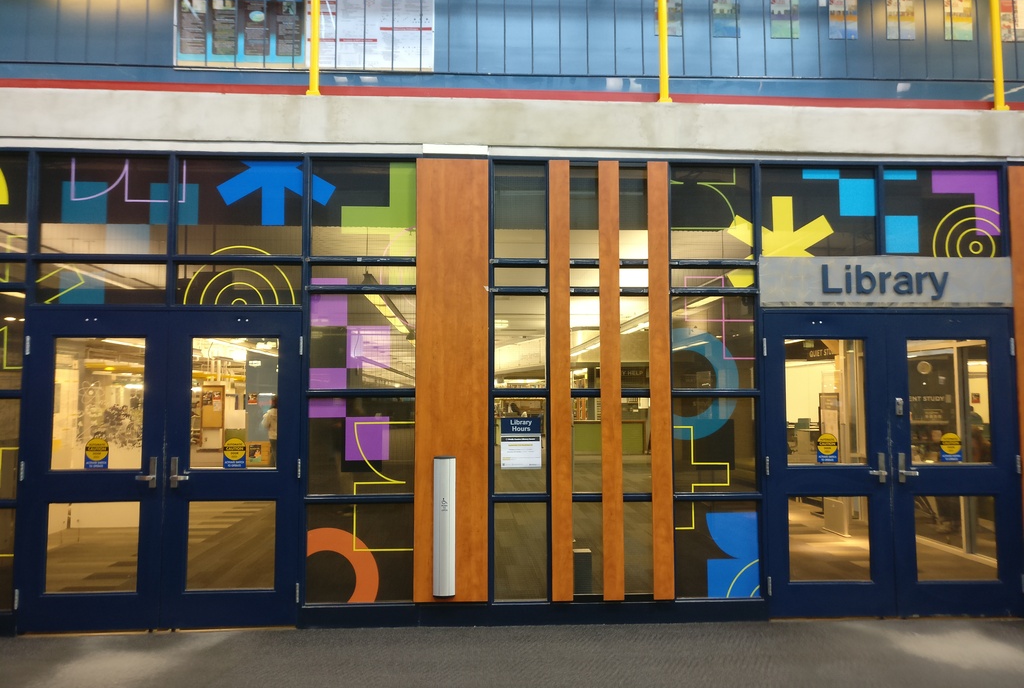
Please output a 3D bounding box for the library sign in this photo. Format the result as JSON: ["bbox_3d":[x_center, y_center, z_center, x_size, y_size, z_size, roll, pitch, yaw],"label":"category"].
[{"bbox_3d":[2.689,-0.447,5.925,1.858,0.368,0.070,0,-4,-3],"label":"library sign"}]

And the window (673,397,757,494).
[{"bbox_3d":[1.438,0.717,5.848,0.596,0.684,0.050,0,-4,-3],"label":"window"}]

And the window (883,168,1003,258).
[{"bbox_3d":[3.158,-0.966,6.061,0.903,0.673,0.050,0,-4,-3],"label":"window"}]

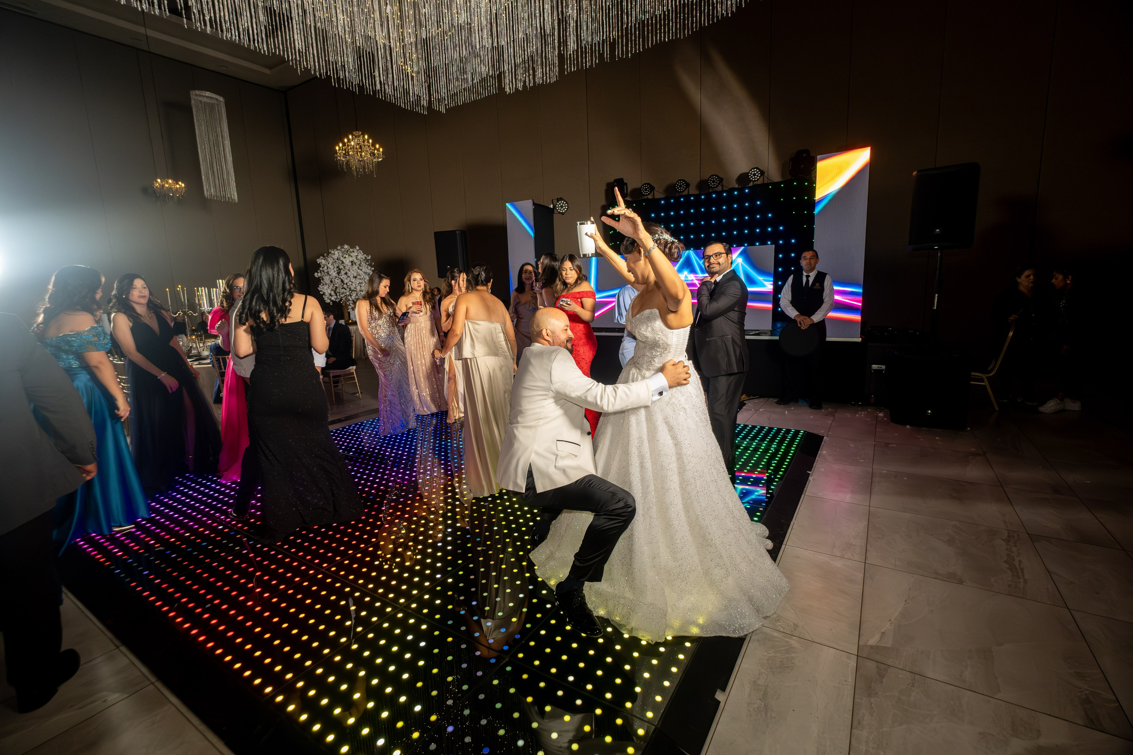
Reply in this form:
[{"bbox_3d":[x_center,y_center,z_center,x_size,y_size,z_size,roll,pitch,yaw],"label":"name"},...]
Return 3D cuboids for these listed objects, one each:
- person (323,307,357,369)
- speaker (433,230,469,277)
[{"bbox_3d":[-3.262,-0.269,6.653,0.480,1.270,0.760,4,12,32],"label":"person"},{"bbox_3d":[-1.794,-1.933,7.849,0.430,0.700,0.360,1,11,17],"label":"speaker"}]

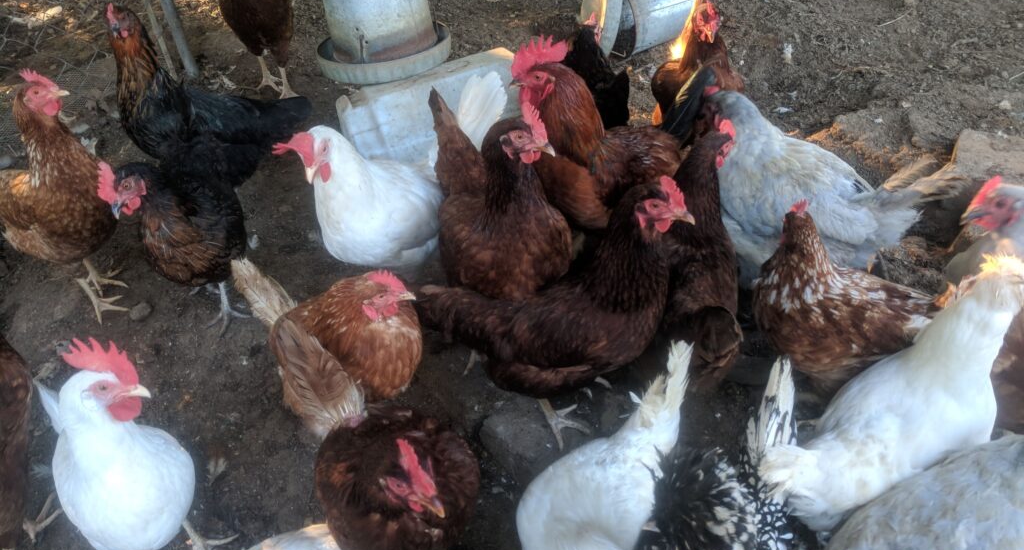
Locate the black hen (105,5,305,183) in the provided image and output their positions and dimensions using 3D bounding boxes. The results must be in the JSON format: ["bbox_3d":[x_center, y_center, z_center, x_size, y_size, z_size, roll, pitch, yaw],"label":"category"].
[{"bbox_3d":[-0.613,-0.336,1.619,0.430,0.440,0.210,1,41,7],"label":"black hen"}]

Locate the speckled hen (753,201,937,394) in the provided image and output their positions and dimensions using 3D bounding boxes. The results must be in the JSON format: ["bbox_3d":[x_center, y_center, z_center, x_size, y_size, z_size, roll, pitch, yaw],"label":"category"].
[{"bbox_3d":[0.466,0.062,1.090,0.360,0.395,0.200,10,42,16],"label":"speckled hen"}]

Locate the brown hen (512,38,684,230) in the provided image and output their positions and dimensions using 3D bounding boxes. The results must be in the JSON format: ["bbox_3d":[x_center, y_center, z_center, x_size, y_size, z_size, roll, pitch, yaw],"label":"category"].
[{"bbox_3d":[0.178,-0.238,1.481,0.406,0.484,0.198,-9,38,-2],"label":"brown hen"}]

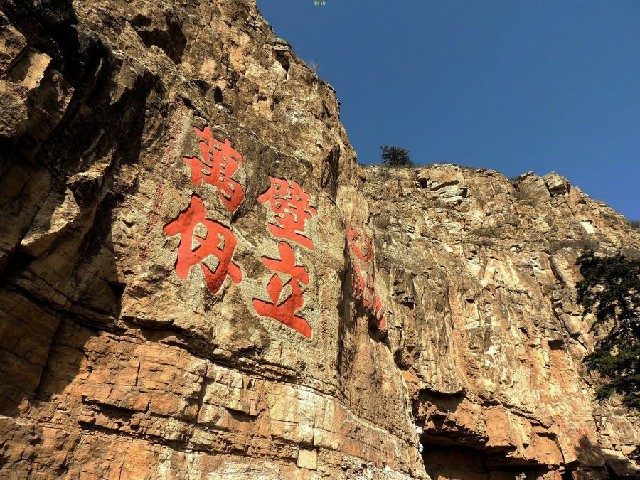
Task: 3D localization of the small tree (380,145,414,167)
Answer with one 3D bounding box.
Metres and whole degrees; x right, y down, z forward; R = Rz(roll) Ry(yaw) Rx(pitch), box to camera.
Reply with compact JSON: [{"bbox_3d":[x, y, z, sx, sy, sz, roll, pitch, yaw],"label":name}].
[{"bbox_3d":[5.939,-6.398,34.000,2.500,1.900,2.300,0,-28,0],"label":"small tree"}]

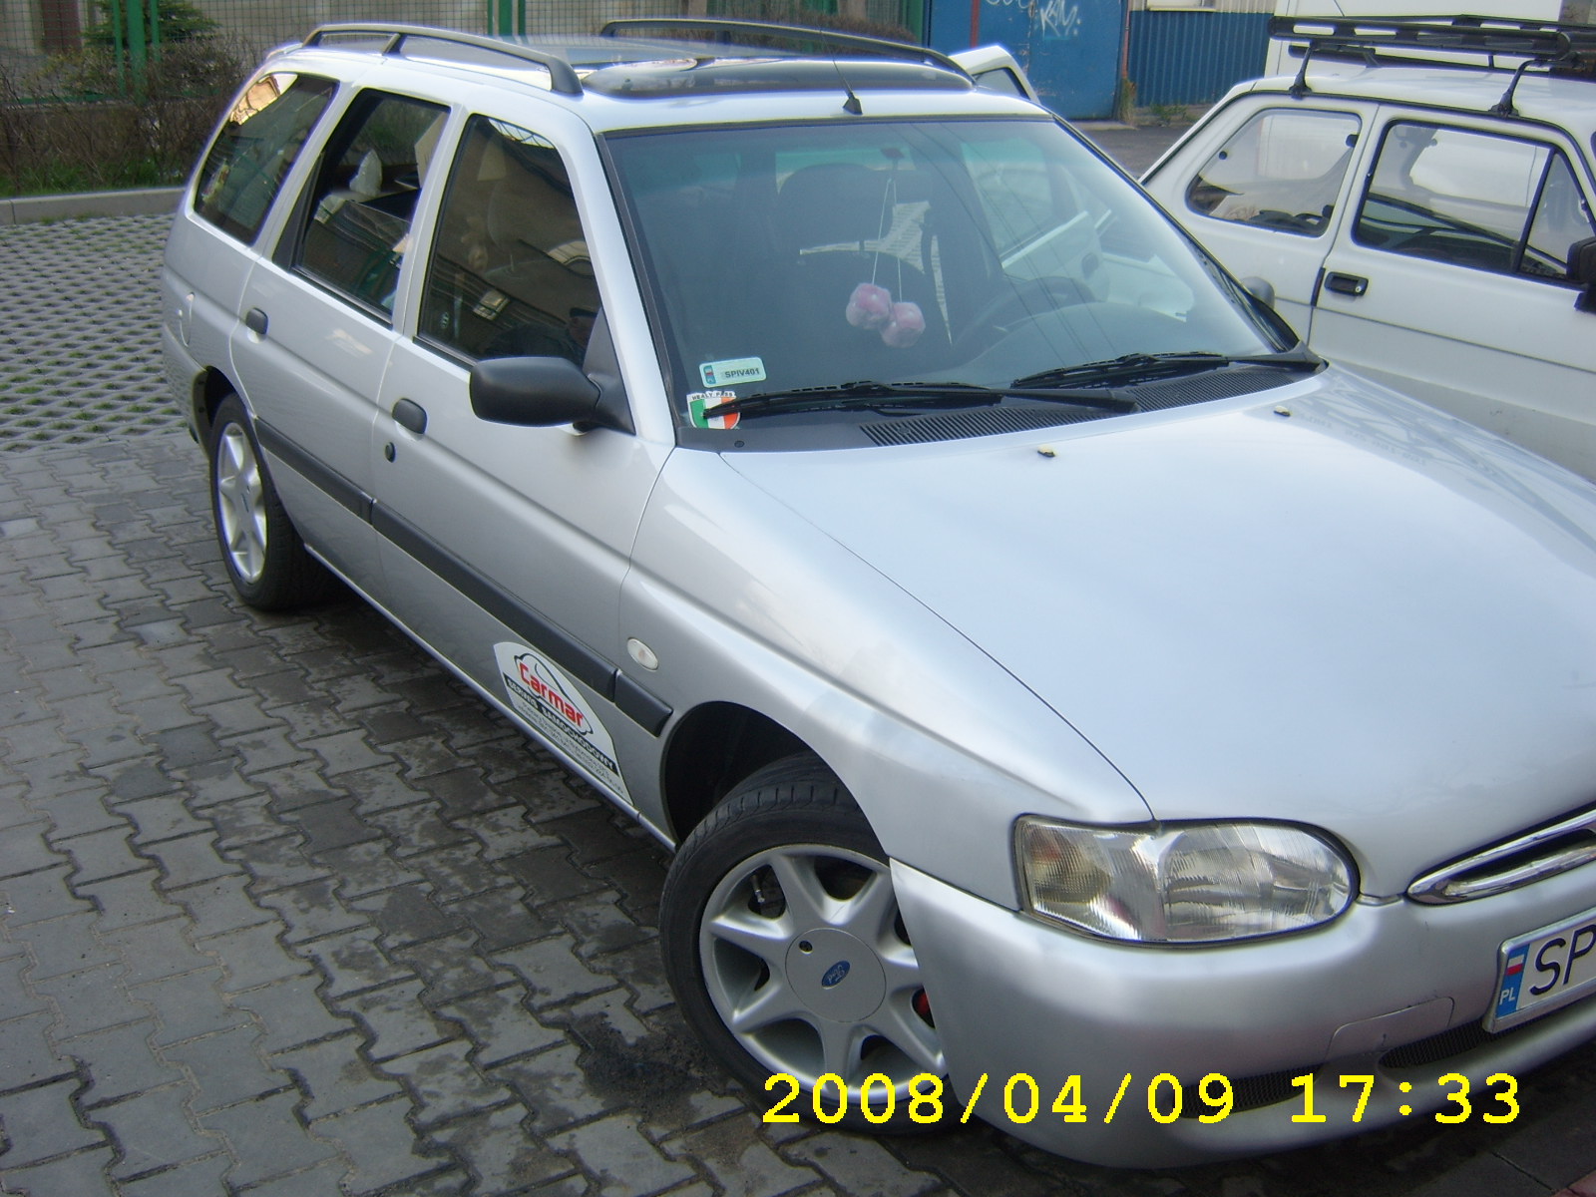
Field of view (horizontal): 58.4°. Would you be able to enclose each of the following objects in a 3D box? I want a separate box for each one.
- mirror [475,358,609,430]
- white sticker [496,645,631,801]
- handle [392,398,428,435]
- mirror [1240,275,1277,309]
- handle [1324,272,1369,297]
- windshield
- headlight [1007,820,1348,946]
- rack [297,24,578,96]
[{"bbox_3d":[-0.425,-0.341,2.360,0.190,0.110,0.100,-13,26,-35],"label":"mirror"},{"bbox_3d":[-0.444,0.215,2.625,0.015,0.175,0.450,-19,29,-32],"label":"white sticker"},{"bbox_3d":[-0.787,-0.369,2.900,0.038,0.056,0.125,-13,26,-35],"label":"handle"},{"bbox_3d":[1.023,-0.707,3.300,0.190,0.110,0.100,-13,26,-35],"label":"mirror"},{"bbox_3d":[1.629,-0.933,4.250,0.033,0.054,0.150,-8,23,-24],"label":"handle"},{"bbox_3d":[0.271,-0.709,2.780,1.470,0.120,0.750,-13,62,-35],"label":"windshield"},{"bbox_3d":[0.483,0.355,1.790,0.400,0.130,0.180,-7,23,-22],"label":"headlight"},{"bbox_3d":[-0.900,-1.263,3.335,0.075,0.110,1.620,-13,26,-33],"label":"rack"}]

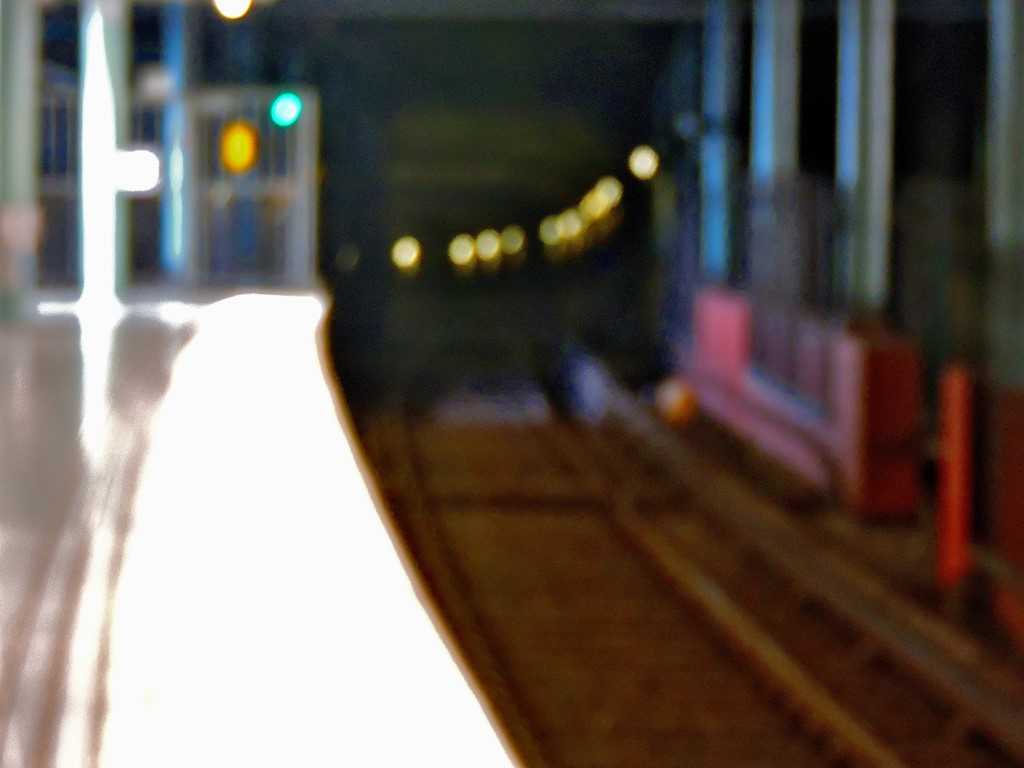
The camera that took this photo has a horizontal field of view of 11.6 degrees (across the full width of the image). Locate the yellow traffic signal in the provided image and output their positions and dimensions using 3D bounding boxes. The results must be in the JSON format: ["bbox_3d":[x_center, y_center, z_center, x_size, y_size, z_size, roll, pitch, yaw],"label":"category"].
[{"bbox_3d":[-2.926,-2.540,54.000,0.347,0.493,0.300,0,2,0],"label":"yellow traffic signal"}]

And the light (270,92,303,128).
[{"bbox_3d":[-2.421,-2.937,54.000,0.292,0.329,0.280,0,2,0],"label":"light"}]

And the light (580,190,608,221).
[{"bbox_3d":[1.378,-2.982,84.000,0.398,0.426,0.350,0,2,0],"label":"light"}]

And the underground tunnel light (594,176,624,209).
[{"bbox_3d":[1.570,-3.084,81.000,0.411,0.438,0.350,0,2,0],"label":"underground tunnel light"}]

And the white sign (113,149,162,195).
[{"bbox_3d":[-3.659,-2.071,49.000,0.440,0.420,0.060,0,3,-3],"label":"white sign"}]

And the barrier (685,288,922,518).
[{"bbox_3d":[2.715,-0.067,49.469,0.500,1.440,19.000,0,2,-2],"label":"barrier"}]

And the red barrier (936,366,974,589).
[{"bbox_3d":[2.946,0.622,33.368,0.230,1.460,0.230,0,2,0],"label":"red barrier"}]

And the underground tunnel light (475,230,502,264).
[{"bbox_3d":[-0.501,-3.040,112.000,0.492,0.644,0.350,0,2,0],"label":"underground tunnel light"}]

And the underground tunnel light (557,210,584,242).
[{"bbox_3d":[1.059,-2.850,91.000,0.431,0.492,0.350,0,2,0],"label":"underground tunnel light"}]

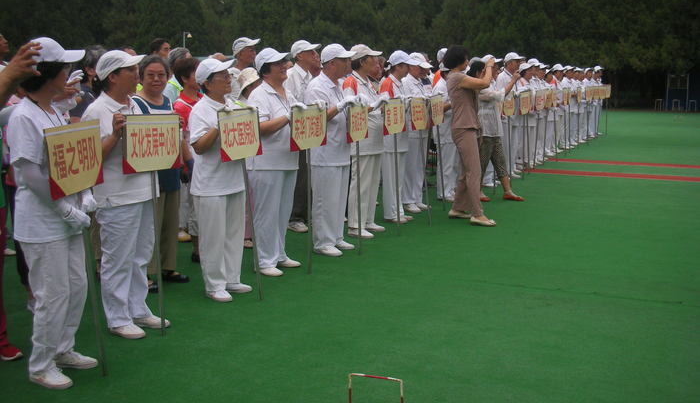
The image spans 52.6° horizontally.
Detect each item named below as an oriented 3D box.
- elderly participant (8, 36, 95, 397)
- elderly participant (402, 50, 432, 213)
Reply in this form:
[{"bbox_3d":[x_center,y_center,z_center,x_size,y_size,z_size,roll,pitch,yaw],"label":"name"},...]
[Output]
[{"bbox_3d":[-1.425,0.042,3.426,0.460,1.630,0.500,3,11,25],"label":"elderly participant"},{"bbox_3d":[0.725,-0.732,7.523,0.370,1.668,0.470,5,11,26],"label":"elderly participant"}]

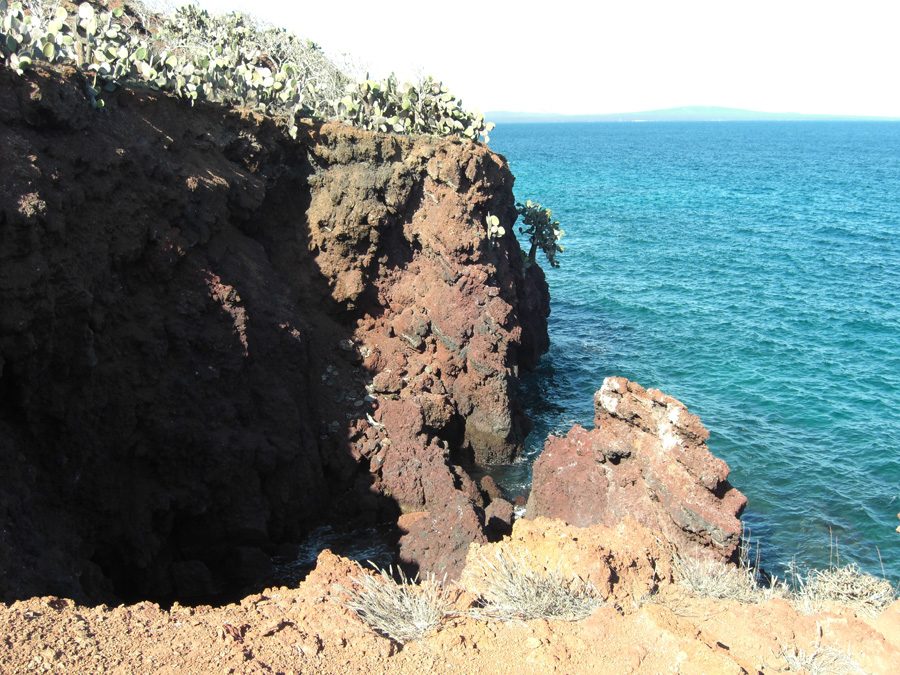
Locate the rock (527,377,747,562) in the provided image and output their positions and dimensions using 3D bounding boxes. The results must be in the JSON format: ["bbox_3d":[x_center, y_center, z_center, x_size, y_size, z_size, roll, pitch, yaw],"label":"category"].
[{"bbox_3d":[3.131,2.438,16.500,3.600,3.600,3.000,3,13,11],"label":"rock"}]

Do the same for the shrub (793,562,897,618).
[{"bbox_3d":[1.637,1.050,4.100,0.430,0.220,0.380,3,13,11],"label":"shrub"}]

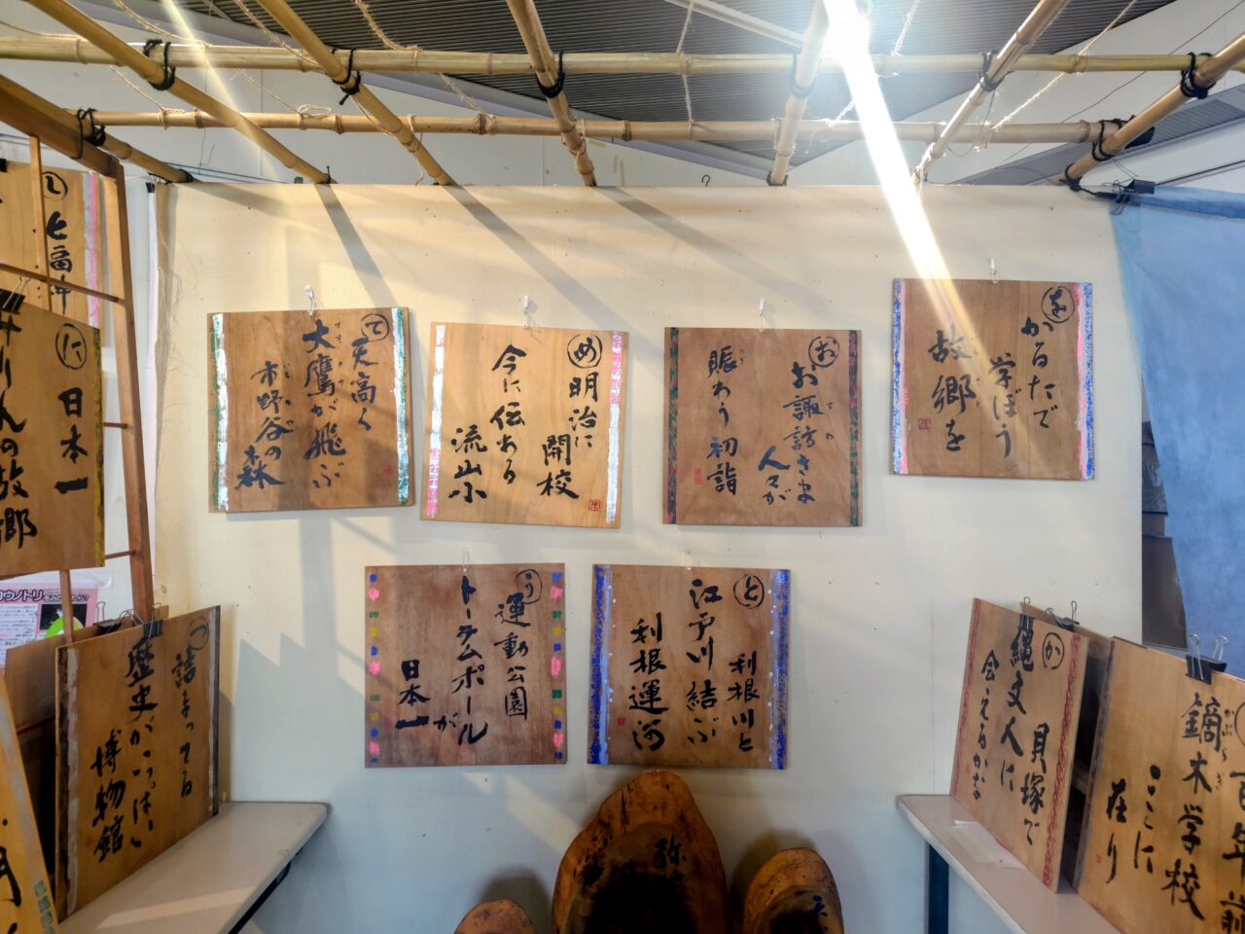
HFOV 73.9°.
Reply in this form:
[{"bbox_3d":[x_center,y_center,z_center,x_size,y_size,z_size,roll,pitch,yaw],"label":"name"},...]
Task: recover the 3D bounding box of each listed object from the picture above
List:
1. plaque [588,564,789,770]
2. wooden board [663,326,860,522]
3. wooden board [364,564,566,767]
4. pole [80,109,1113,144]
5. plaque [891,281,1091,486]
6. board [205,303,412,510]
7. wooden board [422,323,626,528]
[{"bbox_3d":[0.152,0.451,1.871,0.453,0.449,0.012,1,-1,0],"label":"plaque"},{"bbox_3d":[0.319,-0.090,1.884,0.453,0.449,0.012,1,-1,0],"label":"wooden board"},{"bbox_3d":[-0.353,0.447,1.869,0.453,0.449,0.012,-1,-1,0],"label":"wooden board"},{"bbox_3d":[-0.013,-0.680,1.655,2.115,0.040,0.040,0,-1,-2],"label":"pole"},{"bbox_3d":[0.842,-0.200,1.888,0.453,0.449,0.012,1,-1,0],"label":"plaque"},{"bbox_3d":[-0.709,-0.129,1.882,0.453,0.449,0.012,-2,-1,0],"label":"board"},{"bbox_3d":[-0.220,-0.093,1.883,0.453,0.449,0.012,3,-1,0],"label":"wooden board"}]

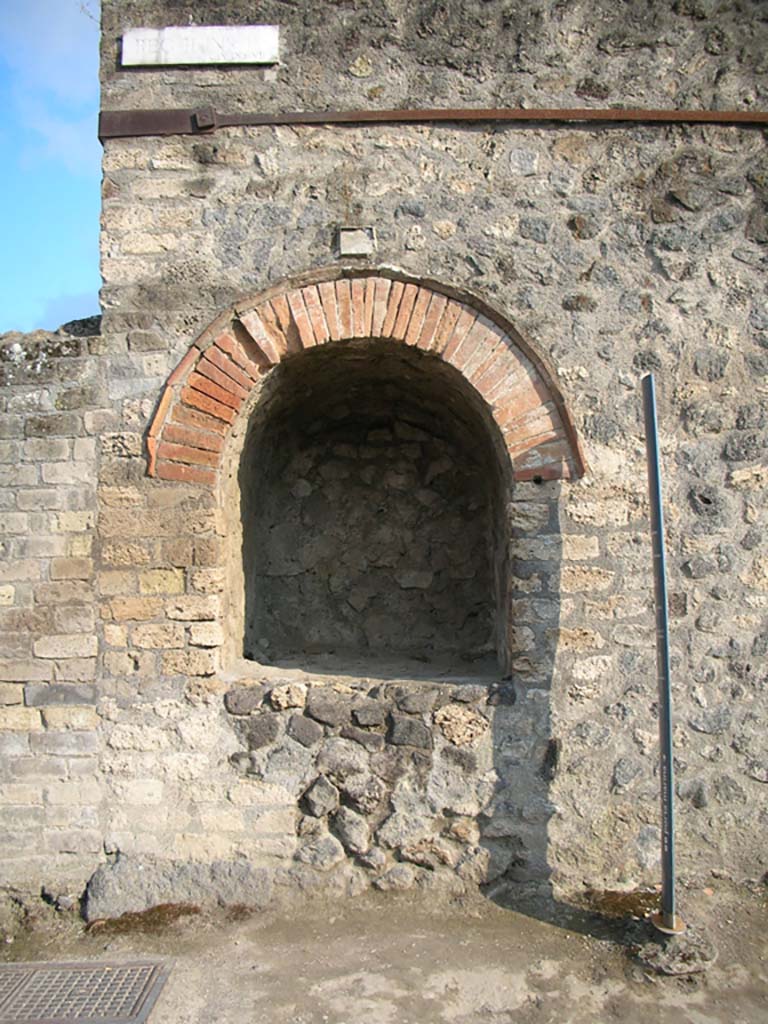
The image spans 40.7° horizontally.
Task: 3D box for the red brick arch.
[{"bbox_3d":[-0.070,-0.547,4.360,1.790,0.880,0.300,0,-1,1],"label":"red brick arch"}]

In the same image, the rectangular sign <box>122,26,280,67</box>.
[{"bbox_3d":[-0.757,-1.929,4.275,0.648,0.155,0.030,0,-1,1],"label":"rectangular sign"}]

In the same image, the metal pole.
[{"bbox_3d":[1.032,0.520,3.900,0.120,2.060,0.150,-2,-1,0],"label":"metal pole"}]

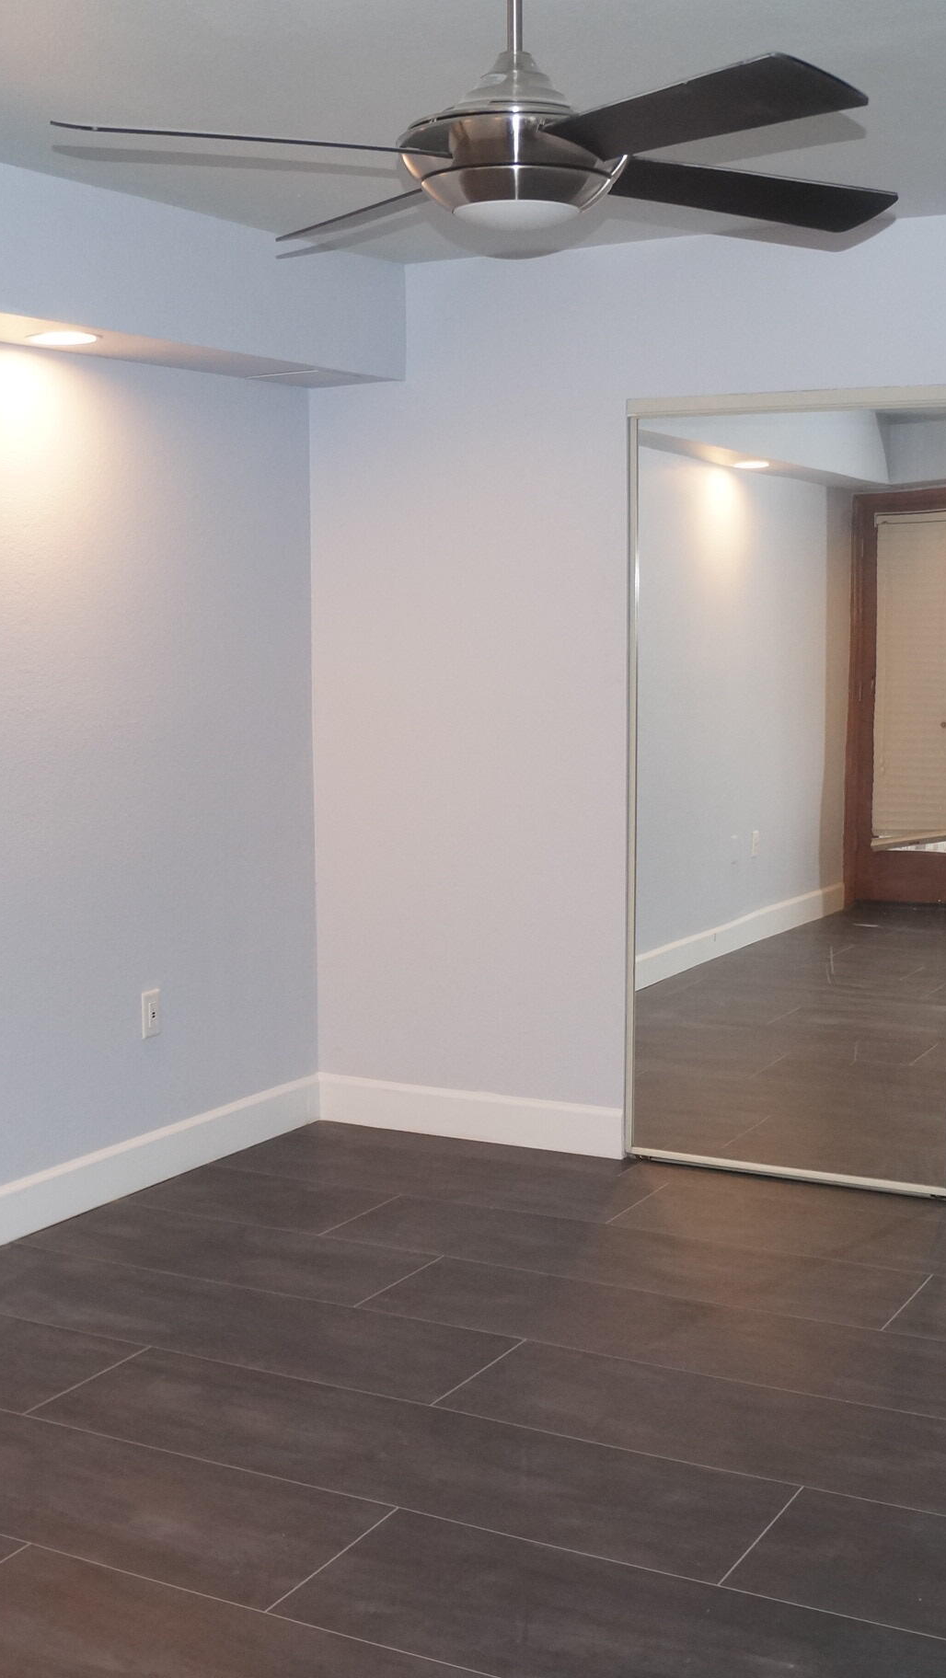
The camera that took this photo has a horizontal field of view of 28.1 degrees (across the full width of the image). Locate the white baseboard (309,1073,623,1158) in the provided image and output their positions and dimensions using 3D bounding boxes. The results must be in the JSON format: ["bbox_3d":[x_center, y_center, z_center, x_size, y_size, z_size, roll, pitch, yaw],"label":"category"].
[{"bbox_3d":[-0.018,0.789,5.413,0.991,0.146,0.018,3,8,29],"label":"white baseboard"}]

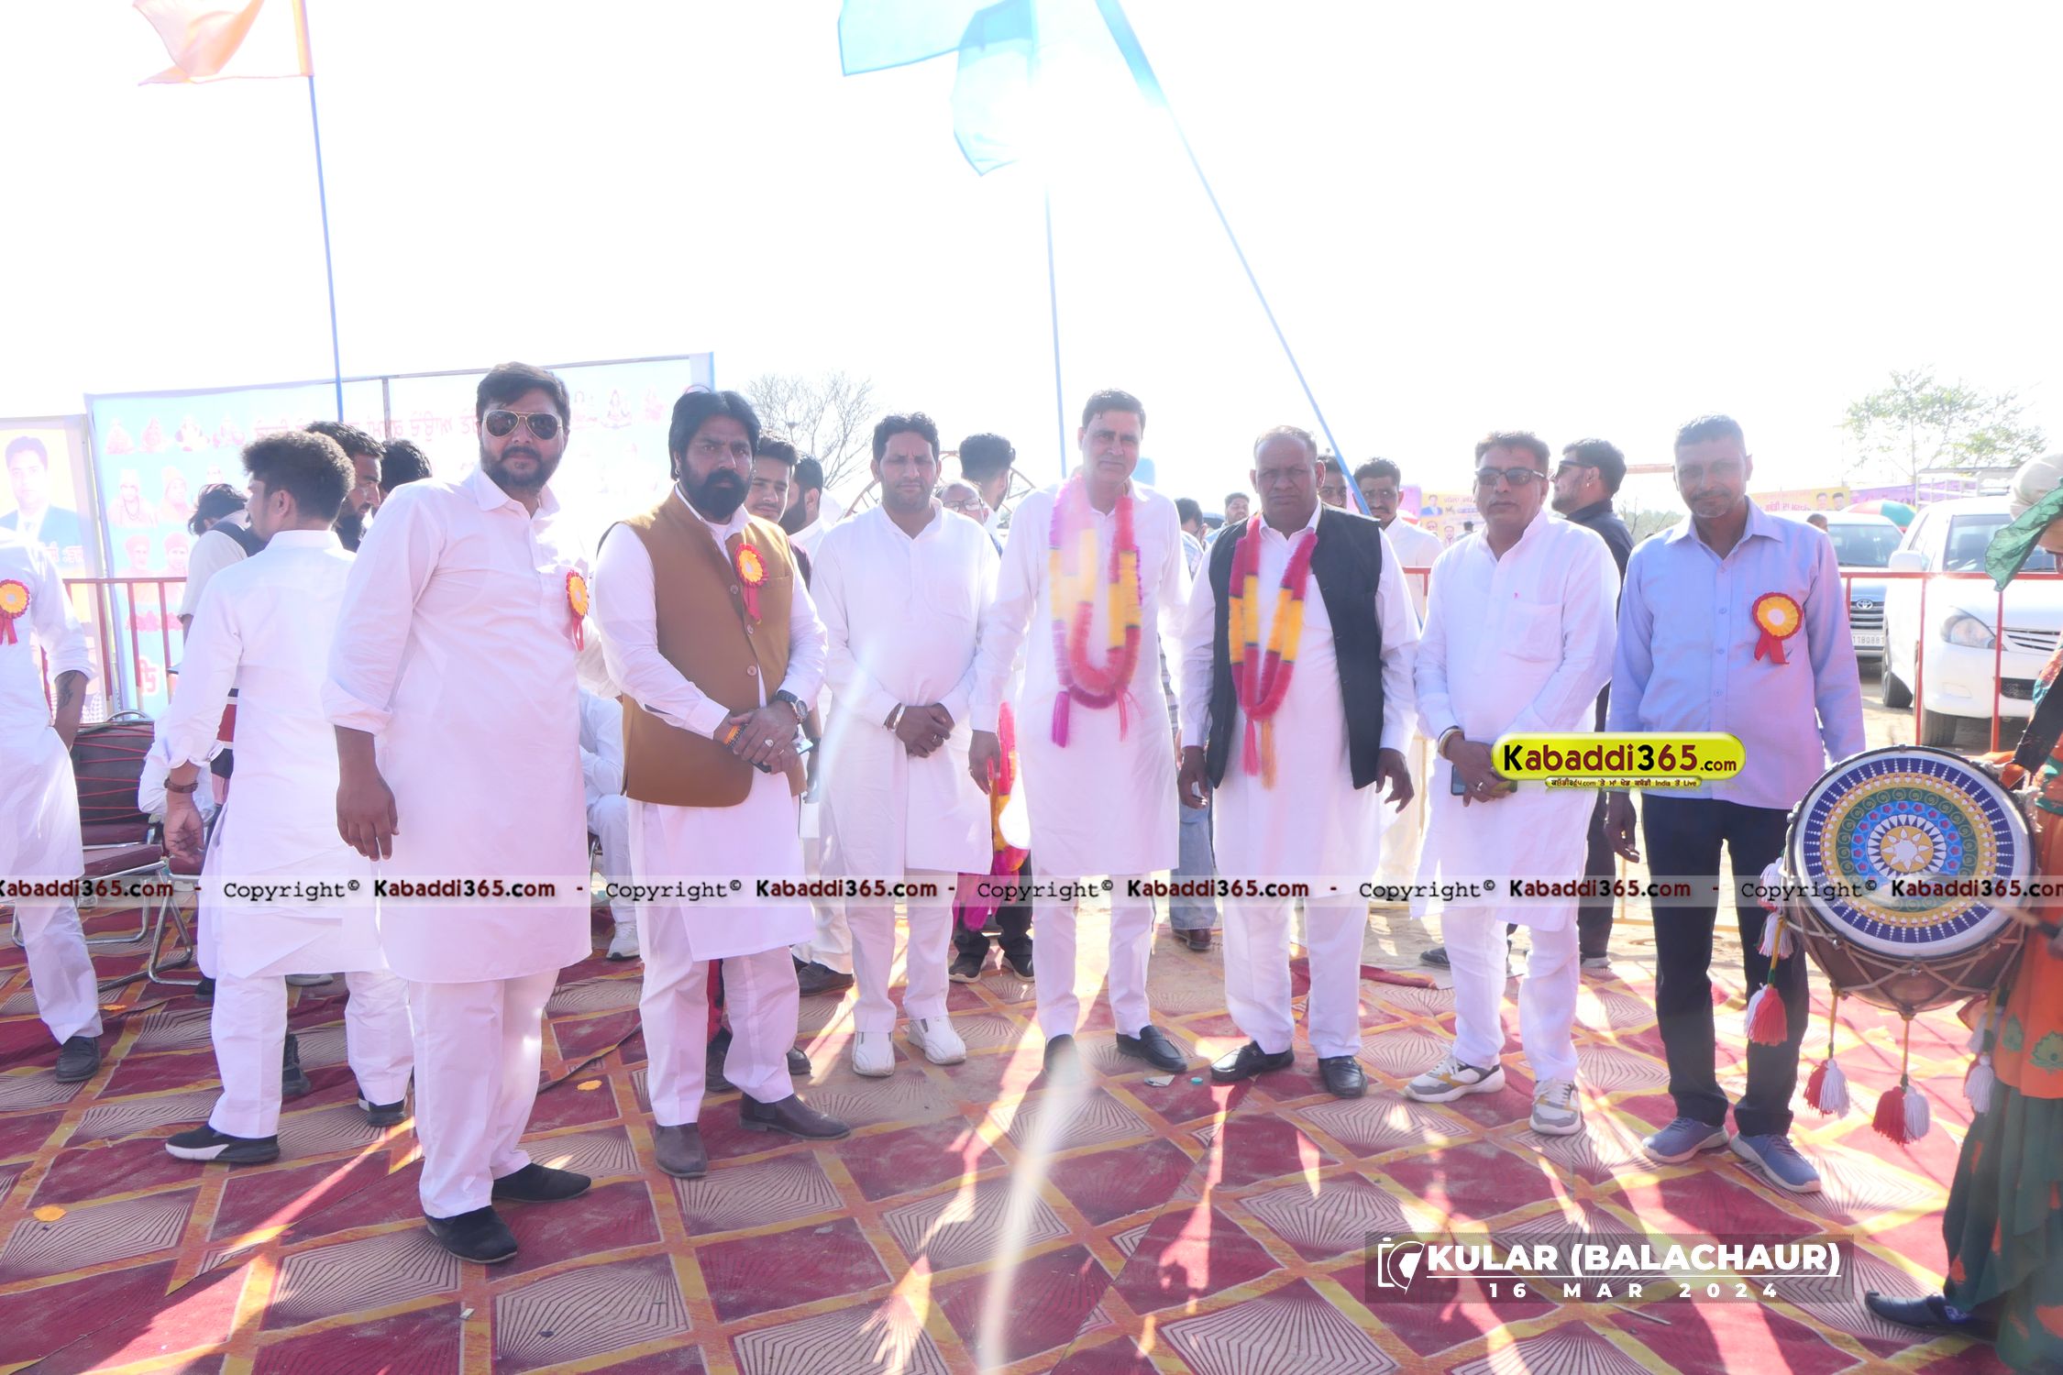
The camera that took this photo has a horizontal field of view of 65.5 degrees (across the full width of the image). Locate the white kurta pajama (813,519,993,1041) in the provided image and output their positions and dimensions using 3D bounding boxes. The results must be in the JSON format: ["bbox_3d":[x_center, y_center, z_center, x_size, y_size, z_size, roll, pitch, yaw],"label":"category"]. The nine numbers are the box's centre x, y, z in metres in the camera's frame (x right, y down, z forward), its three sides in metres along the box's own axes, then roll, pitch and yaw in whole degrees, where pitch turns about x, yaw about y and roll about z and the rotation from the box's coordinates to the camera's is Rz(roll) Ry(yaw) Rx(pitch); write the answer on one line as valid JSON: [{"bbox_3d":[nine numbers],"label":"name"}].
[{"bbox_3d":[-0.346,0.243,4.386,0.520,1.473,0.360,-2,6,-13],"label":"white kurta pajama"}]

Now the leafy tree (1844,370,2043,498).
[{"bbox_3d":[22.762,-5.208,40.000,5.100,5.580,5.100,0,5,0],"label":"leafy tree"}]

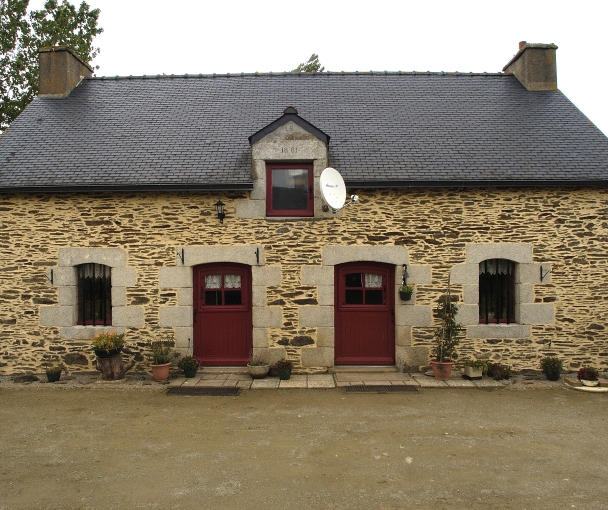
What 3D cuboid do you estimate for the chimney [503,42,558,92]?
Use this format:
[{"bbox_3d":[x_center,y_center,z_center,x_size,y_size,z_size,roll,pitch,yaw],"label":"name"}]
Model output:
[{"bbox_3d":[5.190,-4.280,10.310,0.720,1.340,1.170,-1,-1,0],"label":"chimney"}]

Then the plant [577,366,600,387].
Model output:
[{"bbox_3d":[4.130,1.767,6.480,0.310,0.280,0.310,-1,-1,0],"label":"plant"}]

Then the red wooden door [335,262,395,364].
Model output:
[{"bbox_3d":[1.007,0.994,7.450,1.015,1.720,0.080,-1,-1,0],"label":"red wooden door"}]

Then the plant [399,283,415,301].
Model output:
[{"bbox_3d":[1.634,0.586,7.130,0.220,0.285,0.210,-1,-1,0],"label":"plant"}]

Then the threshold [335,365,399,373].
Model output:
[{"bbox_3d":[1.138,2.076,8.120,1.150,0.085,0.270,0,0,0],"label":"threshold"}]

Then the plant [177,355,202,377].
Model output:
[{"bbox_3d":[-2.014,1.961,7.870,0.440,0.420,0.400,0,0,0],"label":"plant"}]

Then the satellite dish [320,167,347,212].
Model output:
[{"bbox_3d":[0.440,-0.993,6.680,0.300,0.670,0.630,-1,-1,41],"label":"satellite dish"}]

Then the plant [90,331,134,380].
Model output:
[{"bbox_3d":[-3.330,1.765,7.780,0.740,0.830,0.580,0,0,0],"label":"plant"}]

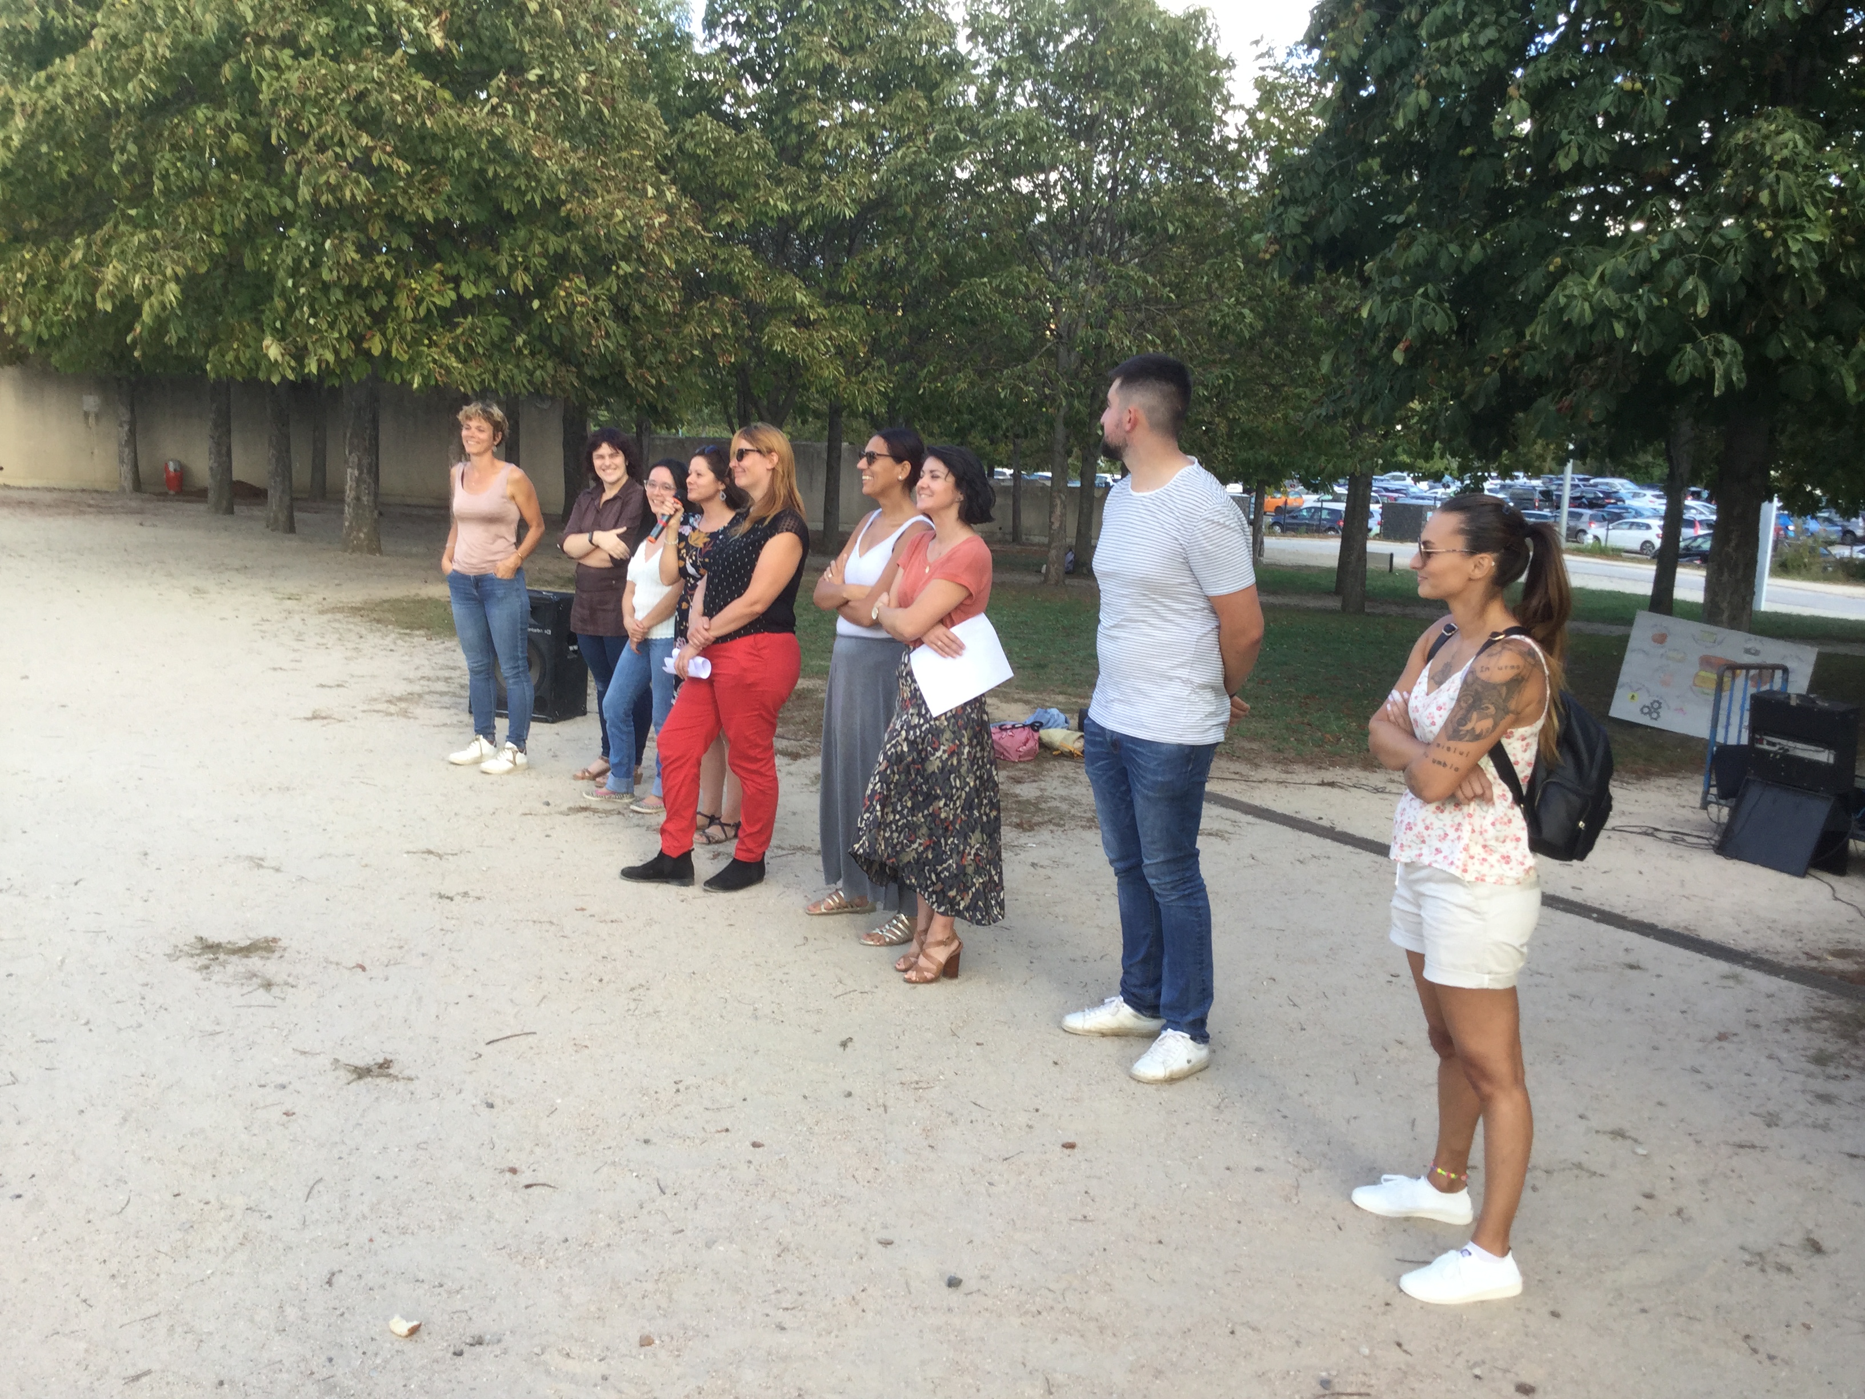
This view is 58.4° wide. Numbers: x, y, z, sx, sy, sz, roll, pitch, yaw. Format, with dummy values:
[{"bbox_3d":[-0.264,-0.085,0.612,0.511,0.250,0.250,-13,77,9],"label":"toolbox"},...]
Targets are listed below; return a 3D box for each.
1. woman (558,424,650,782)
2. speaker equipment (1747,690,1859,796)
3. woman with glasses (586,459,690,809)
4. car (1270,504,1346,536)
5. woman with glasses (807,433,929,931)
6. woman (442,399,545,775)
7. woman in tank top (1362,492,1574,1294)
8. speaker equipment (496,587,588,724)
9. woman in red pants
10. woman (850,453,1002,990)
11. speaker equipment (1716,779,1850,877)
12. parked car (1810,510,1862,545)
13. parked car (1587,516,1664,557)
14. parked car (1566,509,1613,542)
[{"bbox_3d":[-1.533,-0.443,7.880,0.480,1.650,0.380,8,8,32],"label":"woman"},{"bbox_3d":[3.955,0.198,7.620,0.200,0.410,0.440,-2,8,-30],"label":"speaker equipment"},{"bbox_3d":[-1.341,-0.315,7.582,0.390,1.570,0.430,-4,9,-42],"label":"woman with glasses"},{"bbox_3d":[18.041,-8.514,80.000,3.850,1.470,1.670,4,8,20],"label":"car"},{"bbox_3d":[-0.201,-0.042,5.620,0.420,1.670,0.480,-1,8,-33],"label":"woman with glasses"},{"bbox_3d":[-2.089,-0.538,7.972,0.460,1.715,0.330,4,7,15],"label":"woman"},{"bbox_3d":[1.105,0.393,3.499,0.410,1.630,0.450,1,7,-7],"label":"woman in tank top"},{"bbox_3d":[-2.237,-0.255,9.250,0.520,0.680,0.360,4,7,19],"label":"speaker equipment"},{"bbox_3d":[-0.807,-0.167,6.099,0.480,1.690,0.480,-1,8,-25],"label":"woman in red pants"},{"bbox_3d":[-0.007,0.043,5.140,0.430,1.640,0.500,-2,9,-34],"label":"woman"},{"bbox_3d":[4.005,0.588,7.816,0.310,0.360,0.520,0,8,-21],"label":"speaker equipment"},{"bbox_3d":[40.875,-7.926,77.000,4.200,1.470,1.780,8,9,36],"label":"parked car"},{"bbox_3d":[30.055,-7.003,72.000,1.780,1.470,4.150,-4,10,-45],"label":"parked car"},{"bbox_3d":[28.985,-7.973,77.000,1.740,1.530,4.050,-3,9,-41],"label":"parked car"}]

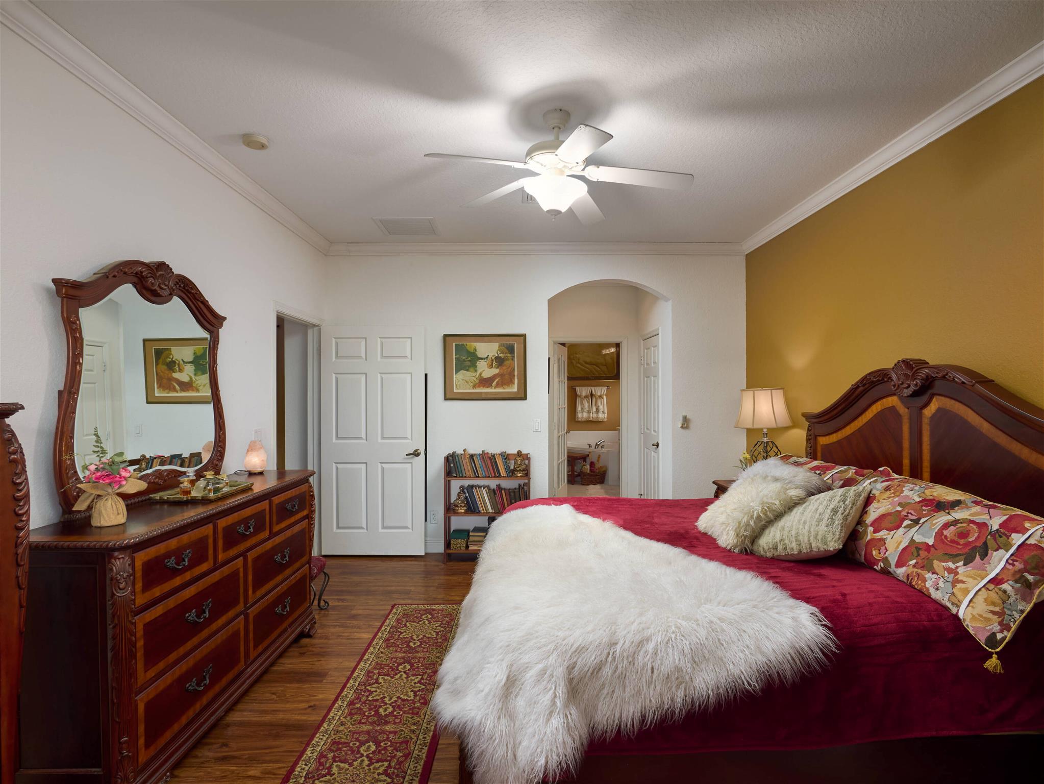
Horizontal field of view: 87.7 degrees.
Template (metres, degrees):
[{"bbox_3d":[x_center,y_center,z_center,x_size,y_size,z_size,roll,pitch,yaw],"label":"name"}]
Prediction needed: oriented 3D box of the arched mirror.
[{"bbox_3d":[-1.675,-0.060,2.475,0.110,1.060,1.070,0,0,0],"label":"arched mirror"}]

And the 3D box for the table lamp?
[{"bbox_3d":[1.768,0.335,3.950,0.415,0.735,0.415,0,0,0],"label":"table lamp"}]

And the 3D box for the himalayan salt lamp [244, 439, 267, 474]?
[{"bbox_3d":[-1.560,0.375,3.170,0.125,0.195,0.130,0,0,0],"label":"himalayan salt lamp"}]

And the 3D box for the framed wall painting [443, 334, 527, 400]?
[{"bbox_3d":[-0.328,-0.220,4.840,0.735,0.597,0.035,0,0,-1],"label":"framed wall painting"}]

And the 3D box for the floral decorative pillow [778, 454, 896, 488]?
[{"bbox_3d":[1.600,0.545,3.150,0.500,0.190,0.930,-40,0,0],"label":"floral decorative pillow"}]

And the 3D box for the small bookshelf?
[{"bbox_3d":[-0.292,0.985,4.690,0.730,0.905,0.270,0,0,-1],"label":"small bookshelf"}]

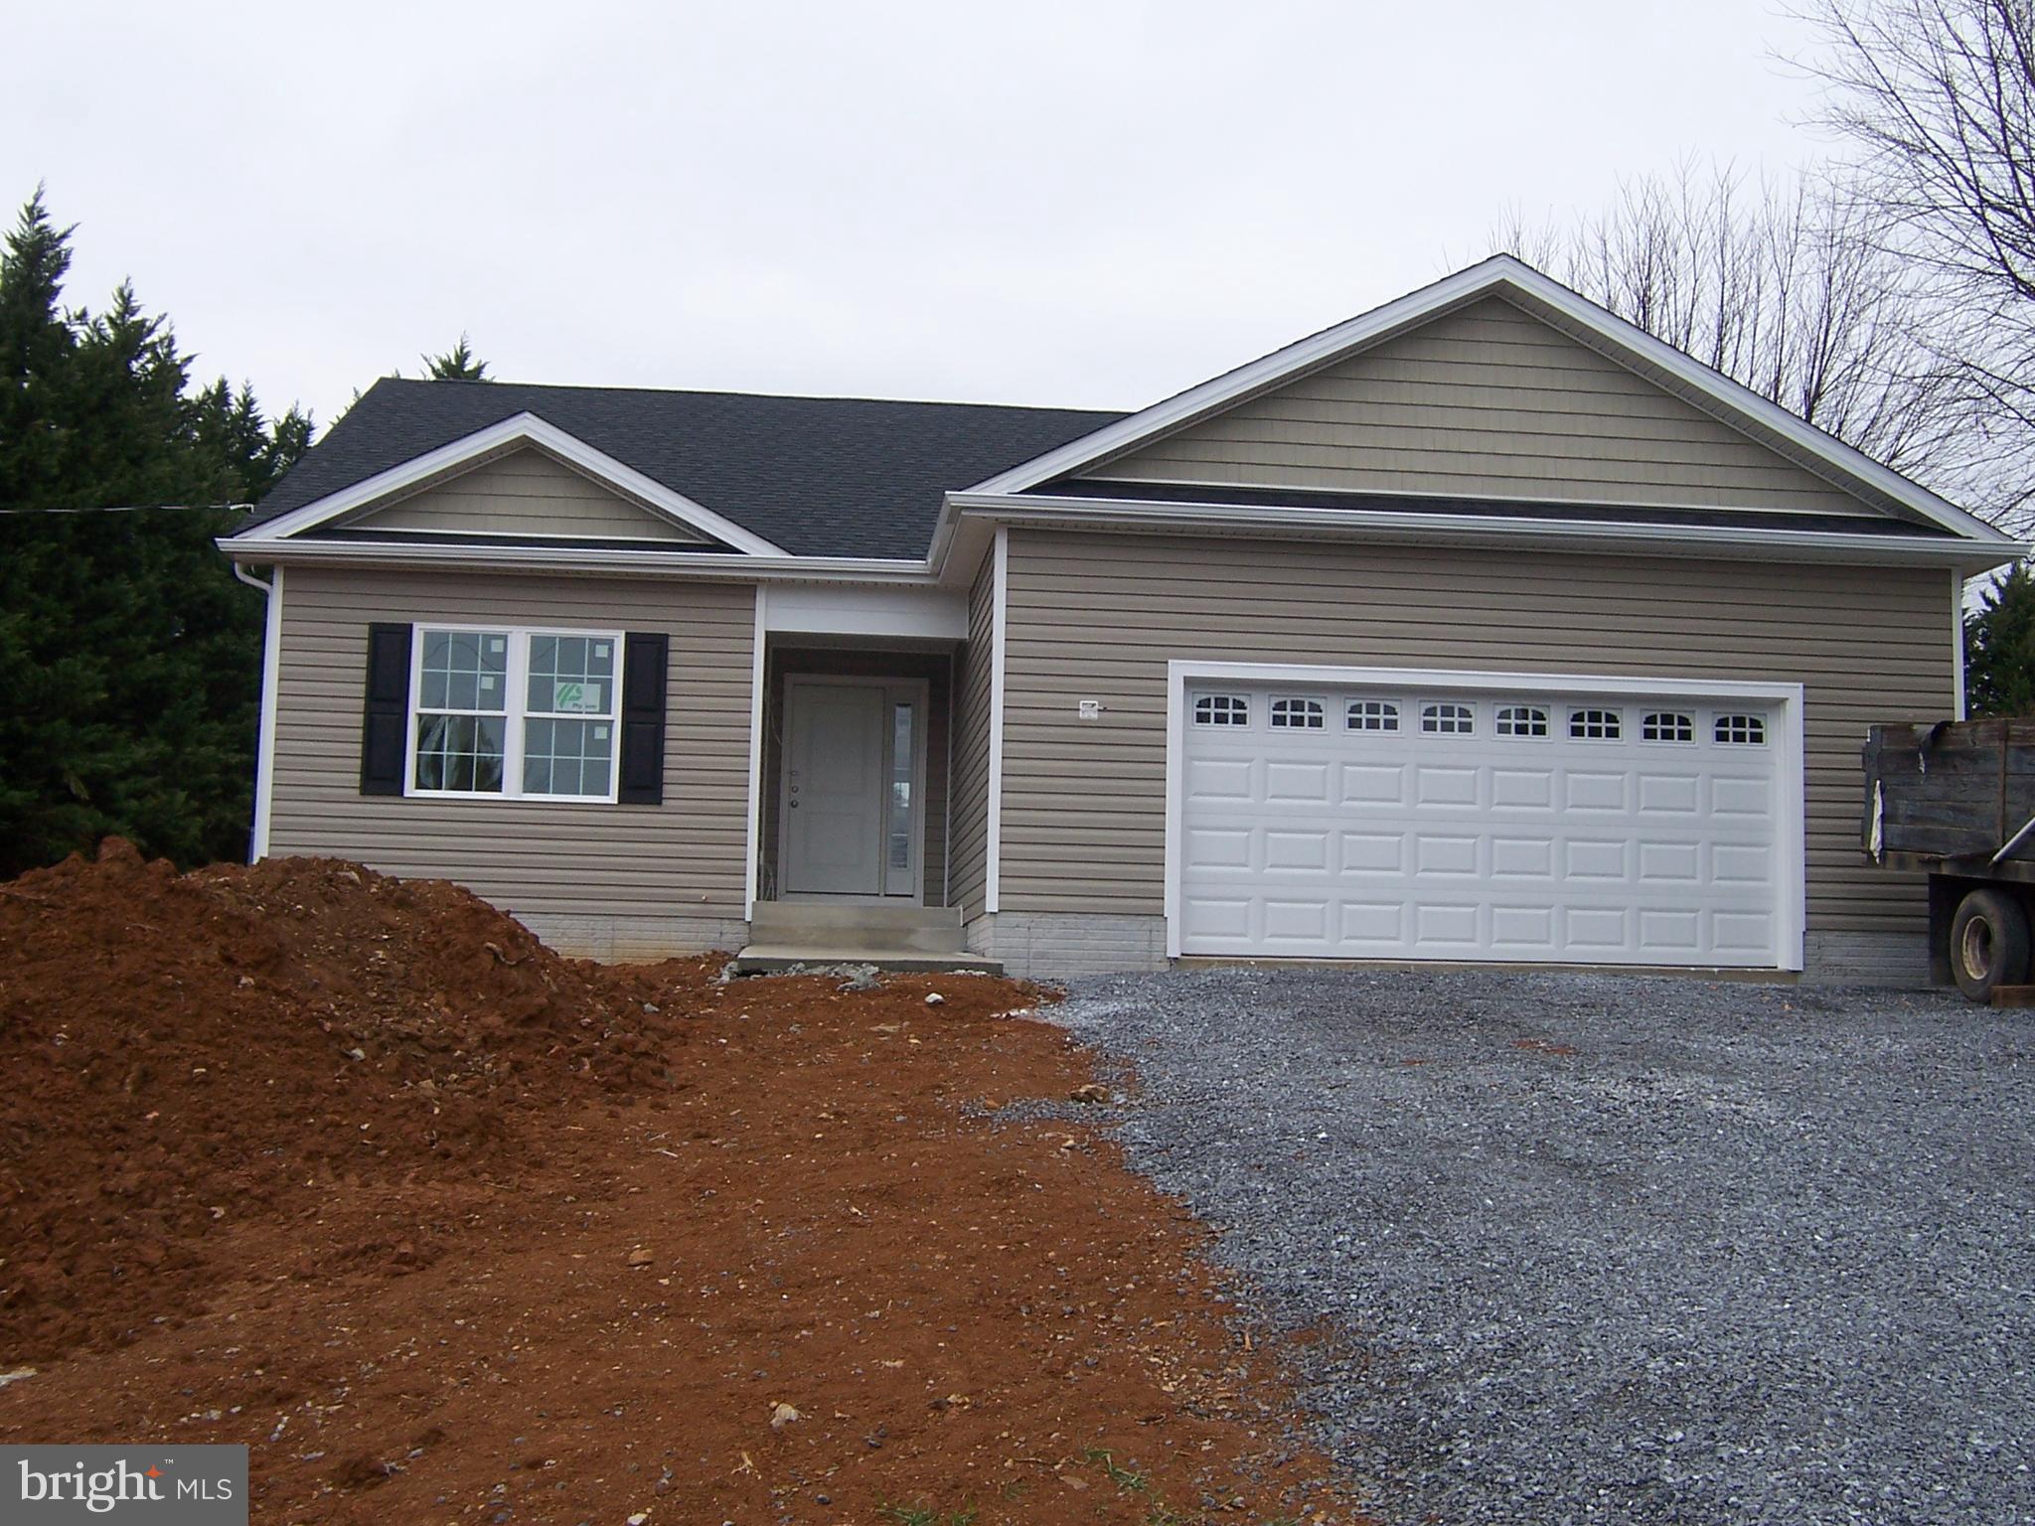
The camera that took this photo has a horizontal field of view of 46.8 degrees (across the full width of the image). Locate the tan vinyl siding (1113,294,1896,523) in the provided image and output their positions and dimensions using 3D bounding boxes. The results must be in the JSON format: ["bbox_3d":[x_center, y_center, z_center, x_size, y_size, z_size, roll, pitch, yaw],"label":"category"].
[{"bbox_3d":[3.743,-2.878,18.502,6.382,1.628,0.120,2,-6,-5],"label":"tan vinyl siding"}]

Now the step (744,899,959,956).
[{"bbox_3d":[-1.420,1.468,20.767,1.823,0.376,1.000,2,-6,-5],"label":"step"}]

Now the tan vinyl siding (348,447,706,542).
[{"bbox_3d":[-4.243,-2.354,20.470,3.107,0.789,0.120,2,-6,-5],"label":"tan vinyl siding"}]

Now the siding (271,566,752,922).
[{"bbox_3d":[-4.329,-0.169,20.230,4.090,2.920,0.120,2,-6,-5],"label":"siding"}]

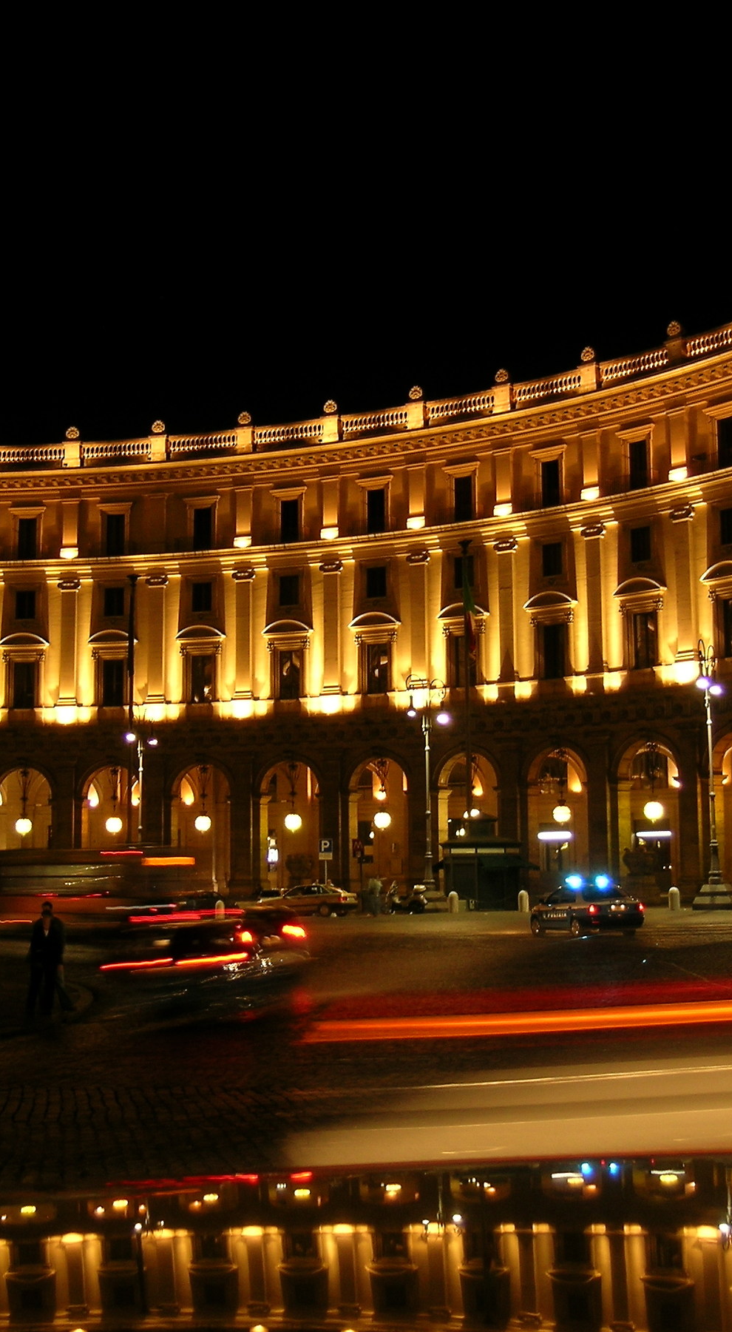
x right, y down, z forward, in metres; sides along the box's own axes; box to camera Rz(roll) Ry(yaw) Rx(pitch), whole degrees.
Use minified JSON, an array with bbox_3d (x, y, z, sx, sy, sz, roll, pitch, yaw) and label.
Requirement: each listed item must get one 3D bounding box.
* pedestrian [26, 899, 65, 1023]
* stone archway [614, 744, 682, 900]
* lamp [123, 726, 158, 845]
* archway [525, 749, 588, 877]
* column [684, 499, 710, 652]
[{"bbox_3d":[-4.615,4.255,22.900,0.540,1.740,0.400,0,-7,-7],"label":"pedestrian"},{"bbox_3d":[15.468,8.074,84.728,1.100,8.293,4.200,6,-10,-43],"label":"stone archway"},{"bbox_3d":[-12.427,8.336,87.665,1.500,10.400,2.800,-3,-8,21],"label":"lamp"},{"bbox_3d":[11.204,8.915,91.121,4.150,8.560,1.300,-7,-9,40],"label":"archway"},{"bbox_3d":[18.981,-5.020,90.858,0.500,8.772,1.250,6,-10,-41],"label":"column"}]

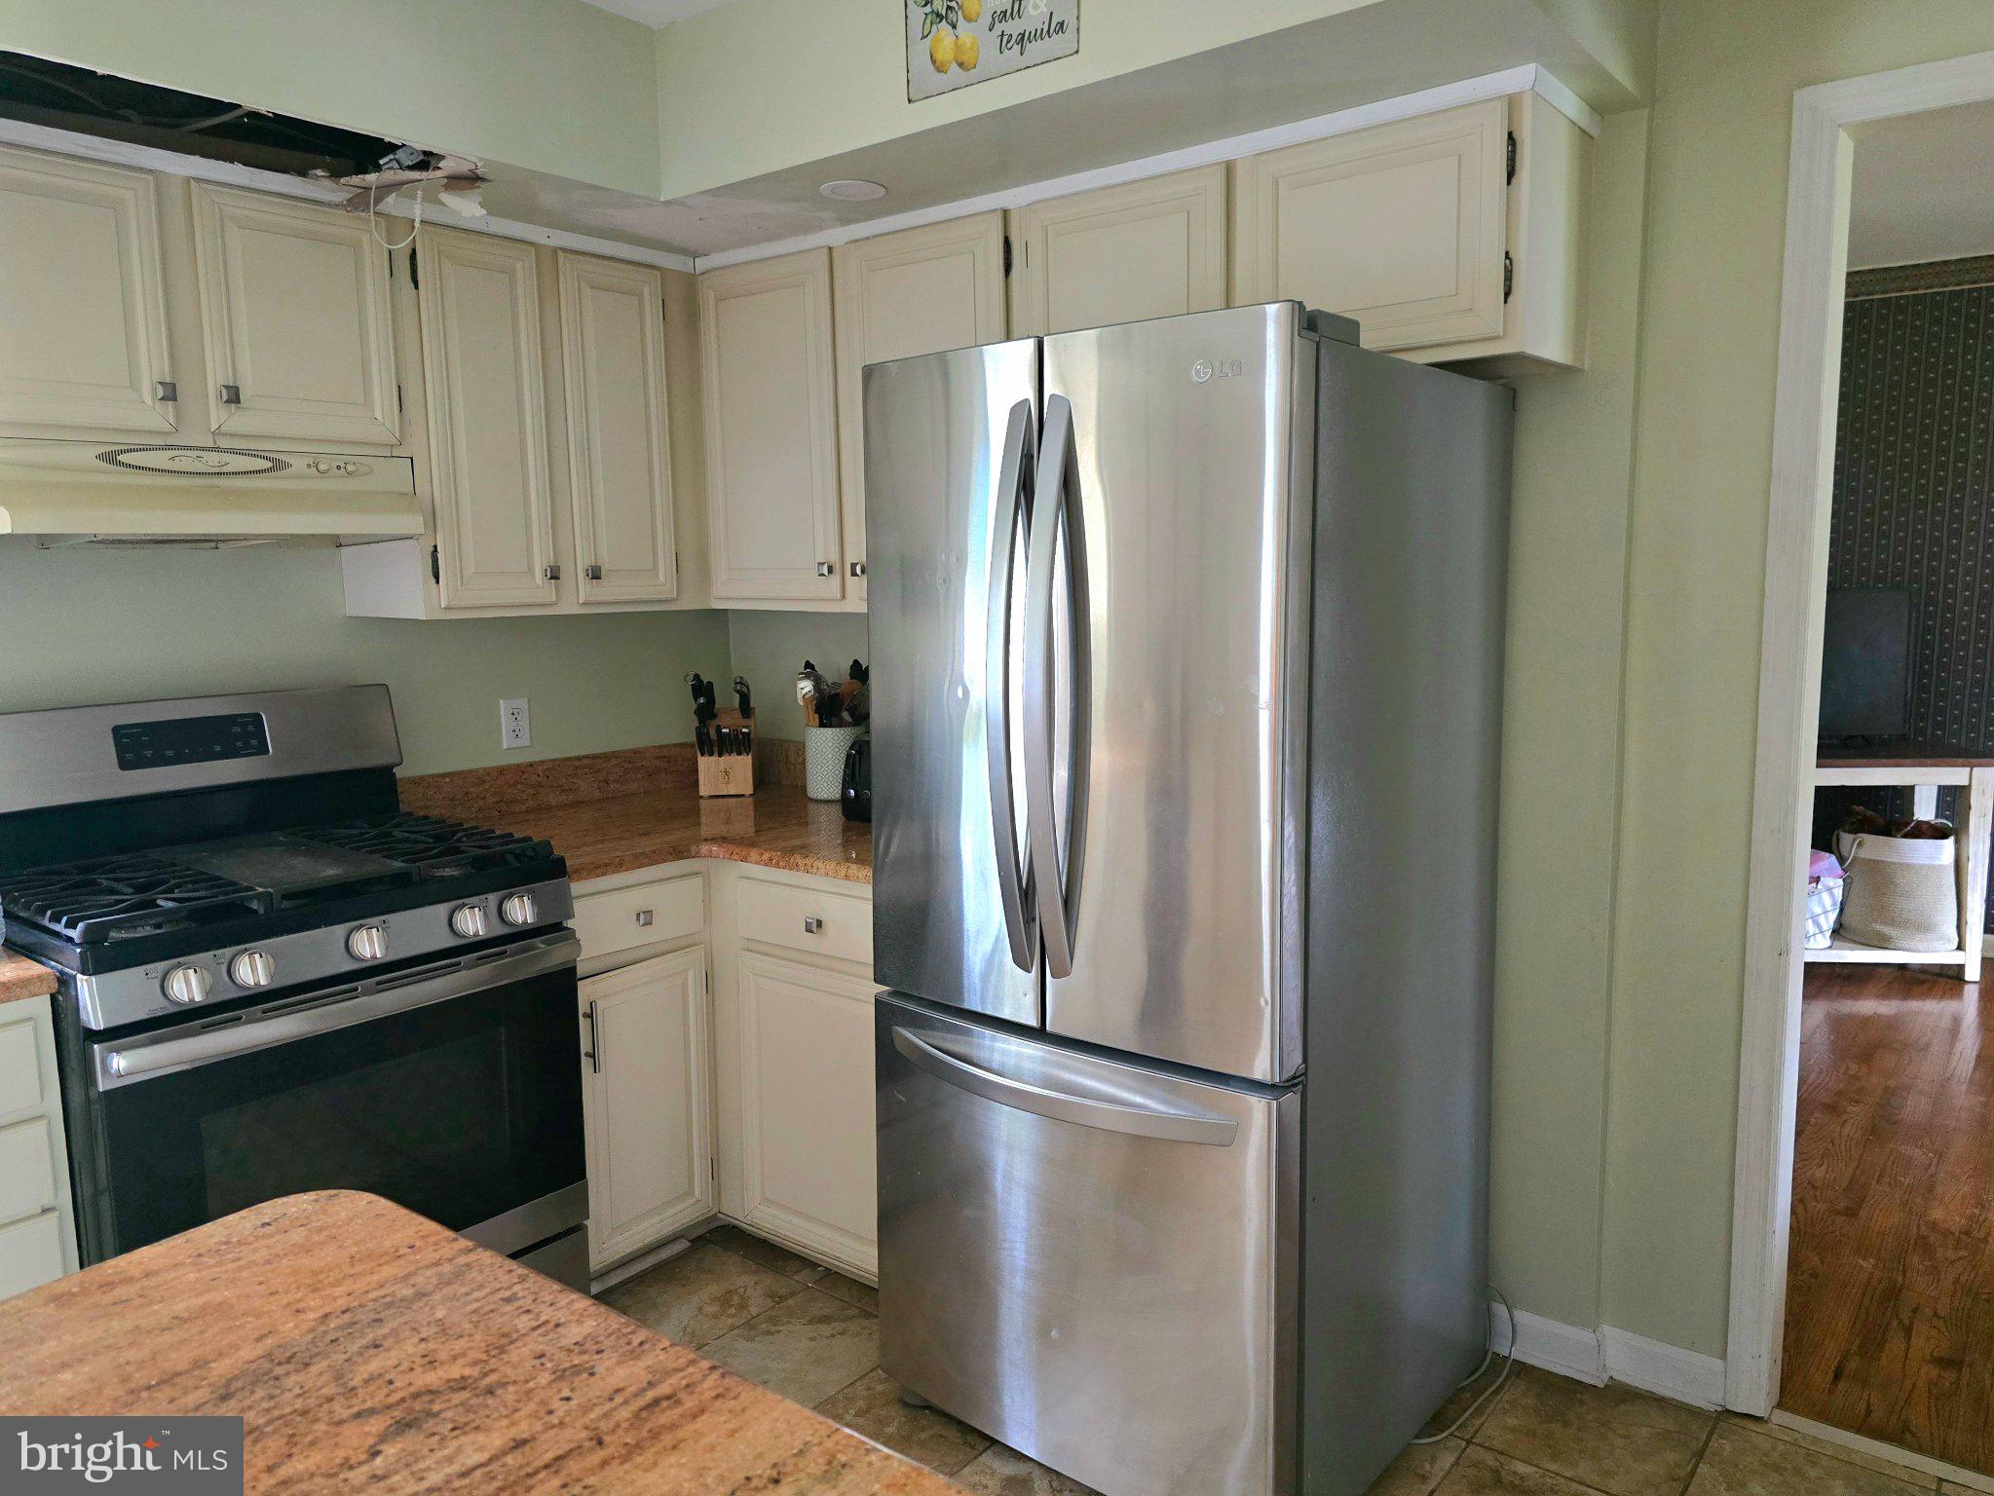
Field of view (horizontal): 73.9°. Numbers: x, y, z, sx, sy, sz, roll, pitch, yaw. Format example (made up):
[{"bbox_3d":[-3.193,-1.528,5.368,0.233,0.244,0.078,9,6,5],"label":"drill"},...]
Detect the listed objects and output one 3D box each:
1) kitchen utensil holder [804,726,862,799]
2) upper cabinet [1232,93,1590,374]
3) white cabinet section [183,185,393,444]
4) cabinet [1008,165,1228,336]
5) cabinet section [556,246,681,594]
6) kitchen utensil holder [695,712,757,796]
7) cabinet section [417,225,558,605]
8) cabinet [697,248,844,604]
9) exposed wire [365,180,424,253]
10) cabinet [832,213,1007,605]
[{"bbox_3d":[-0.400,0.034,3.221,0.136,0.170,0.136,-1,7,0],"label":"kitchen utensil holder"},{"bbox_3d":[0.686,-0.807,2.208,0.485,0.366,0.330,6,10,38],"label":"upper cabinet"},{"bbox_3d":[-1.360,-0.767,2.452,0.333,0.421,0.337,5,10,38],"label":"white cabinet section"},{"bbox_3d":[0.311,-0.843,2.501,0.460,0.366,0.325,6,10,38],"label":"cabinet"},{"bbox_3d":[-0.948,-0.692,2.985,0.333,0.729,0.266,5,10,38],"label":"cabinet section"},{"bbox_3d":[-0.686,0.011,3.407,0.130,0.202,0.170,-1,8,-5],"label":"kitchen utensil holder"},{"bbox_3d":[-1.140,-0.656,2.745,0.333,0.729,0.261,5,10,38],"label":"cabinet section"},{"bbox_3d":[-0.409,-0.714,3.093,0.440,0.768,0.325,6,10,38],"label":"cabinet"},{"bbox_3d":[-1.083,-0.963,2.389,0.070,0.155,0.125,6,10,38],"label":"exposed wire"},{"bbox_3d":[-0.056,-0.680,2.817,0.460,0.768,0.325,6,10,38],"label":"cabinet"}]

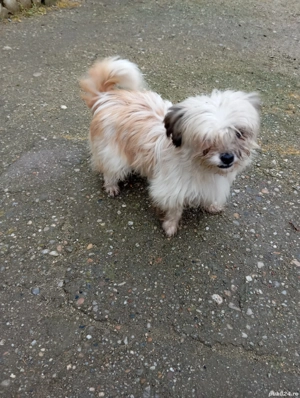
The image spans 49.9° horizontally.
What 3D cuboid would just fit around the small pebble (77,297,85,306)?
[{"bbox_3d":[-0.174,0.260,0.820,0.013,0.010,0.020,21,45,24],"label":"small pebble"}]

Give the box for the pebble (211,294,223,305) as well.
[{"bbox_3d":[0.171,0.256,0.822,0.020,0.013,0.030,-30,48,-31],"label":"pebble"}]

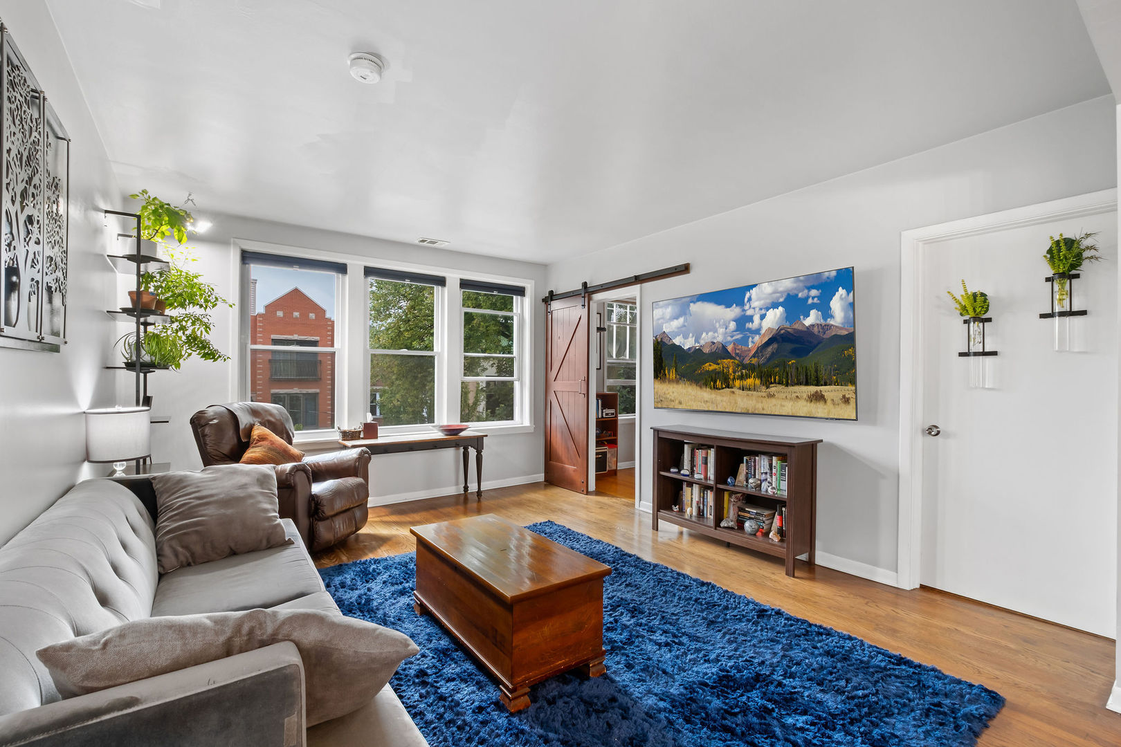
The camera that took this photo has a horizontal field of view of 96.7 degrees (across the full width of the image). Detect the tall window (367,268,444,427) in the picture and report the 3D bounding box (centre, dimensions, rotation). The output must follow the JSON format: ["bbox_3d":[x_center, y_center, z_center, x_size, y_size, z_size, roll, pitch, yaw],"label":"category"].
[{"bbox_3d":[-1.534,-0.220,4.949,0.774,1.553,0.110,0,0,-37],"label":"tall window"}]

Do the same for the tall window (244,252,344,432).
[{"bbox_3d":[-2.308,-0.230,4.363,0.810,1.540,0.080,1,0,-36],"label":"tall window"}]

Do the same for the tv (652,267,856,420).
[{"bbox_3d":[1.353,-0.172,3.788,0.045,0.957,1.674,-1,0,-36],"label":"tv"}]

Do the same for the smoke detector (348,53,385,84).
[{"bbox_3d":[-0.811,-1.267,2.078,0.140,0.055,0.140,0,0,0],"label":"smoke detector"}]

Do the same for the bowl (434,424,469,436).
[{"bbox_3d":[-1.085,0.586,4.973,0.355,0.085,0.355,0,0,0],"label":"bowl"}]

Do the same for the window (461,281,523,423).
[{"bbox_3d":[-0.756,-0.209,5.529,0.780,1.552,0.110,0,0,-37],"label":"window"}]

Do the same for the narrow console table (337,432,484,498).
[{"bbox_3d":[-1.360,0.952,4.794,1.325,0.638,0.360,0,0,-37],"label":"narrow console table"}]

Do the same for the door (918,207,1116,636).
[{"bbox_3d":[2.400,0.243,2.648,0.055,2.030,0.812,0,0,-37],"label":"door"}]

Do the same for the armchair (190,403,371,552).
[{"bbox_3d":[-1.998,0.737,3.677,0.890,1.030,0.870,0,0,10],"label":"armchair"}]

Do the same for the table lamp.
[{"bbox_3d":[-2.181,0.391,2.456,0.242,0.470,0.242,1,0,-36],"label":"table lamp"}]

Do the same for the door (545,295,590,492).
[{"bbox_3d":[0.053,0.221,5.524,0.040,2.090,0.780,1,0,-36],"label":"door"}]

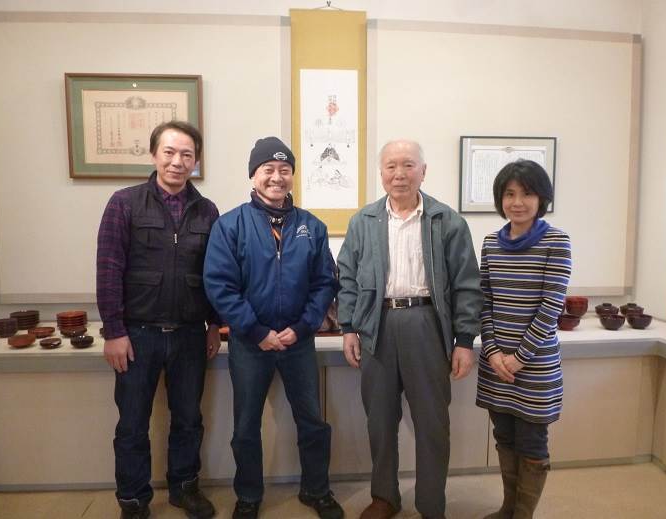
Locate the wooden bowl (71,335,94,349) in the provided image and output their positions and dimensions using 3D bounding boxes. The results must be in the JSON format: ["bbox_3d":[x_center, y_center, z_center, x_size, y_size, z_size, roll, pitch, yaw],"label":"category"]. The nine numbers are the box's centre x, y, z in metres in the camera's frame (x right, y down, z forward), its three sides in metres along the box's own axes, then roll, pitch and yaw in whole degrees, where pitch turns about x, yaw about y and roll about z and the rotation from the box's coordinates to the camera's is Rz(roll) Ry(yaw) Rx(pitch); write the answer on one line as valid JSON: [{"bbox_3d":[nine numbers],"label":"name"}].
[{"bbox_3d":[-1.200,0.401,2.398,0.100,0.046,0.100,0,5,-5],"label":"wooden bowl"}]

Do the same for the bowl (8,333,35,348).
[{"bbox_3d":[-1.493,0.397,2.402,0.115,0.046,0.115,0,5,-5],"label":"bowl"}]

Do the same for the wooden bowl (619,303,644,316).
[{"bbox_3d":[1.777,0.318,2.968,0.124,0.108,0.124,0,5,0],"label":"wooden bowl"}]

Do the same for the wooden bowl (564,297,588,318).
[{"bbox_3d":[1.523,0.304,3.126,0.131,0.118,0.131,0,5,0],"label":"wooden bowl"}]

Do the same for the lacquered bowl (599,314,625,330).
[{"bbox_3d":[1.558,0.356,2.788,0.128,0.072,0.128,0,5,0],"label":"lacquered bowl"}]

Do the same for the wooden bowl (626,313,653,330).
[{"bbox_3d":[1.723,0.355,2.809,0.126,0.070,0.126,0,5,0],"label":"wooden bowl"}]

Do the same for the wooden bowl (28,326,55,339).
[{"bbox_3d":[-1.508,0.385,2.594,0.125,0.040,0.125,0,5,-5],"label":"wooden bowl"}]

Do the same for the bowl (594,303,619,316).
[{"bbox_3d":[1.617,0.318,2.946,0.124,0.108,0.124,0,5,0],"label":"bowl"}]

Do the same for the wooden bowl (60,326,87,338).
[{"bbox_3d":[-1.351,0.387,2.610,0.128,0.042,0.128,0,5,-5],"label":"wooden bowl"}]

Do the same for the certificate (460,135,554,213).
[{"bbox_3d":[1.094,-0.525,3.118,0.619,0.467,0.025,0,5,-5],"label":"certificate"}]

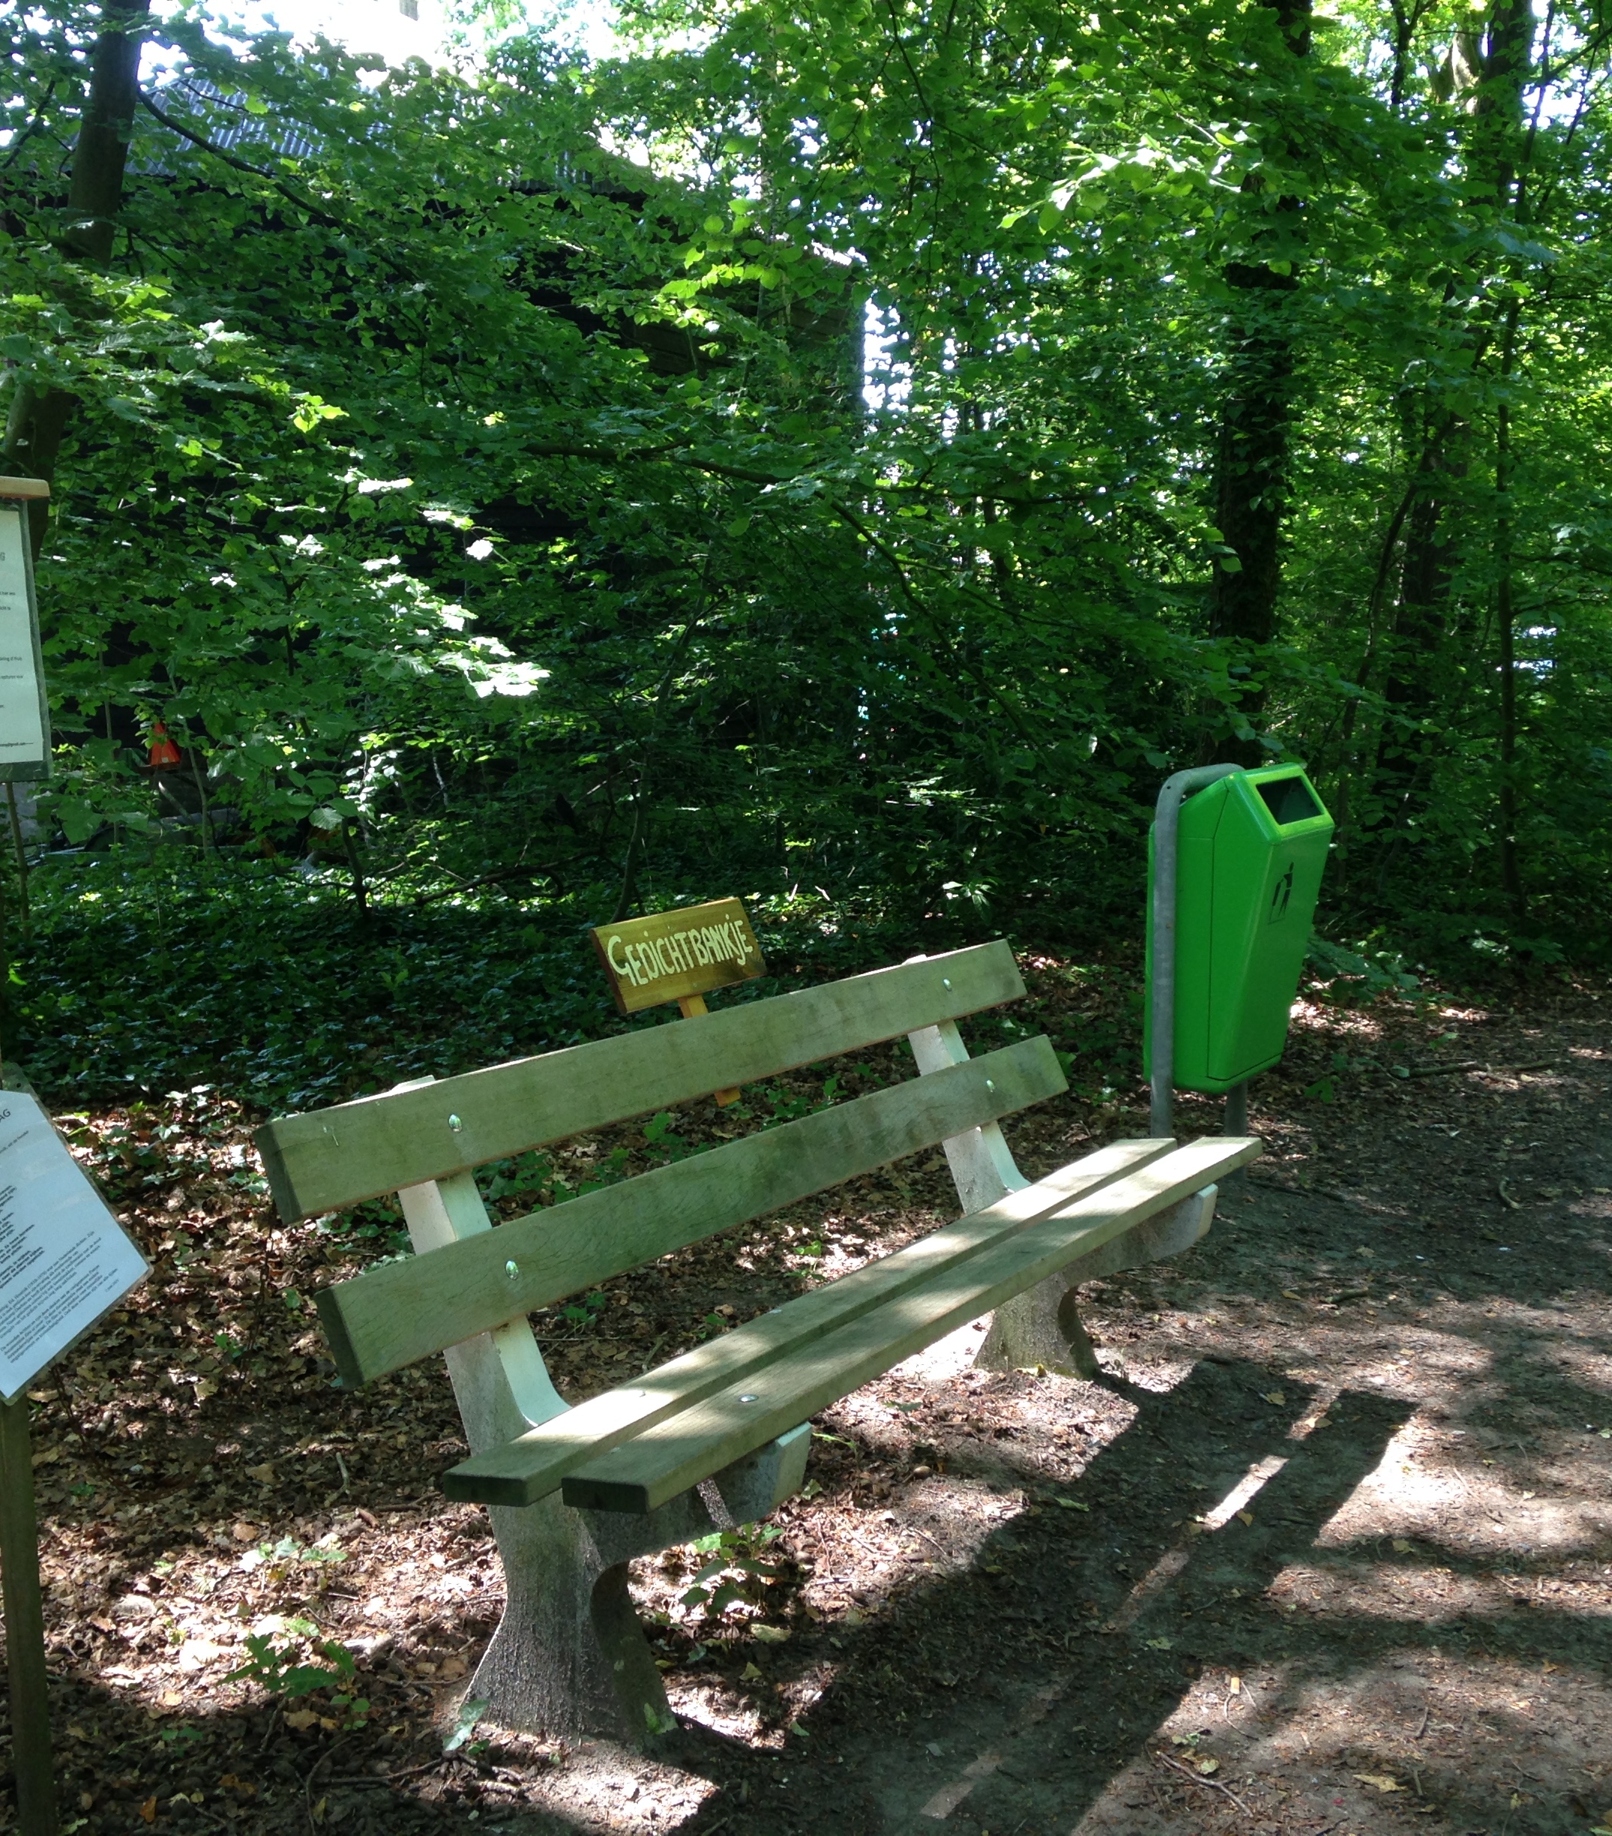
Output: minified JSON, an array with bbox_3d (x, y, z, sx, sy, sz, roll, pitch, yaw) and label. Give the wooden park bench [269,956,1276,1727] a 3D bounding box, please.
[{"bbox_3d":[0.097,0.566,3.680,0.593,0.863,2.160,1,6,29],"label":"wooden park bench"}]

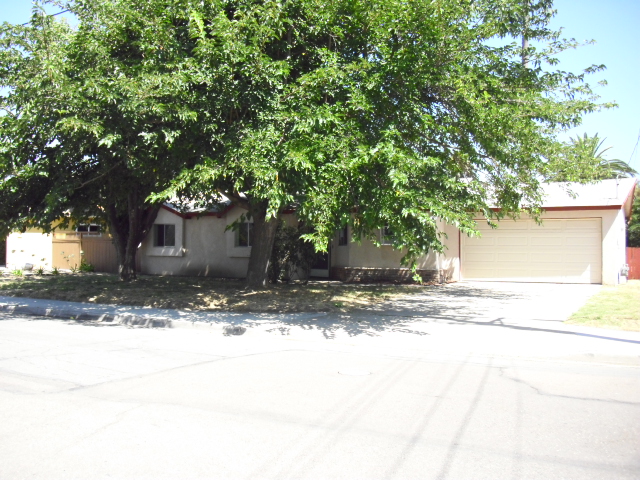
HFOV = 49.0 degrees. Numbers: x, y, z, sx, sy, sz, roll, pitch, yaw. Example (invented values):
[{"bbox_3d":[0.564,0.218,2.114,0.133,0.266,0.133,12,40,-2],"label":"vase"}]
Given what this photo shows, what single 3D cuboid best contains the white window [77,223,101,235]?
[{"bbox_3d":[-11.522,-0.483,35.000,0.100,0.660,1.550,0,0,34],"label":"white window"}]

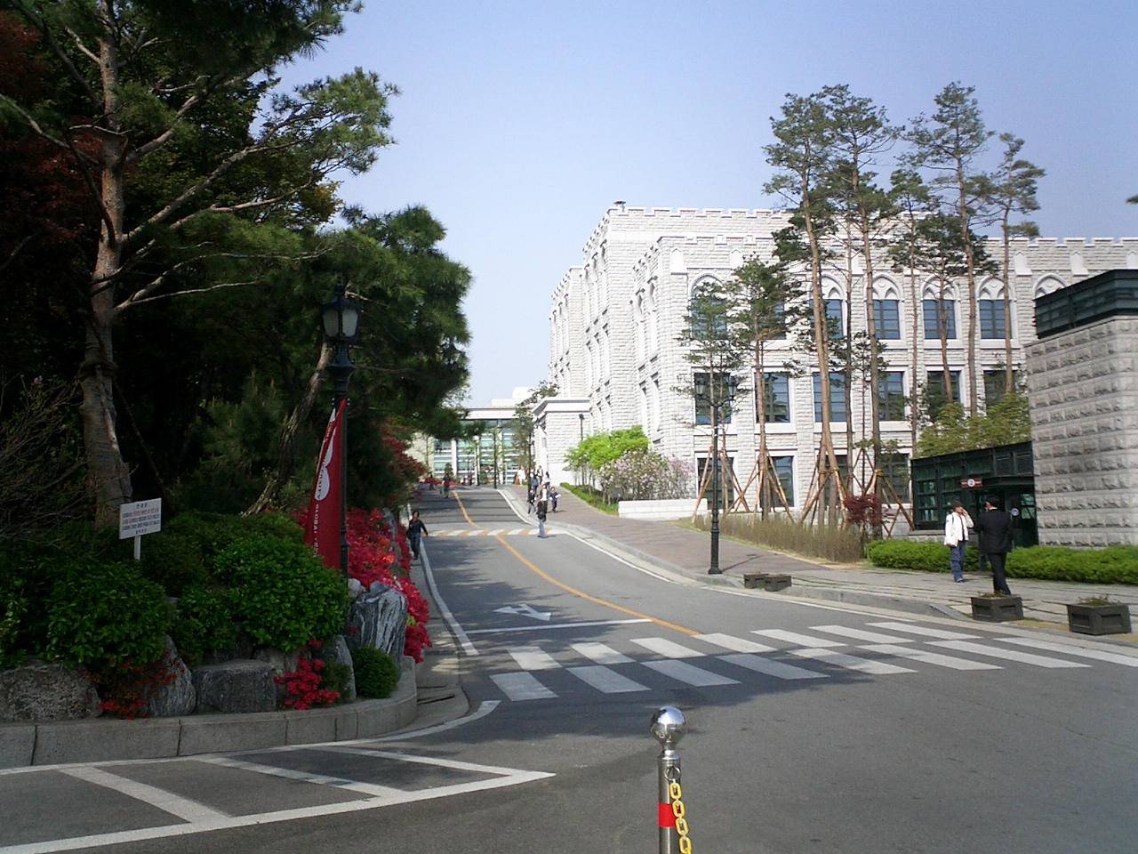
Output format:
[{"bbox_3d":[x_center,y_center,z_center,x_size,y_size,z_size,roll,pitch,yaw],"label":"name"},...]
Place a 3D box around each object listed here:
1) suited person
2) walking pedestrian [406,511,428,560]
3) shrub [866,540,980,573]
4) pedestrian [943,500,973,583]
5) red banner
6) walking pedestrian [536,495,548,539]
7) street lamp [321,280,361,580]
[{"bbox_3d":[7.484,2.091,21.400,0.580,1.730,0.420,0,-5,-14],"label":"suited person"},{"bbox_3d":[-5.014,3.552,40.000,0.620,1.670,0.420,-1,-5,-7],"label":"walking pedestrian"},{"bbox_3d":[9.390,3.413,32.000,1.000,0.670,5.200,-1,-5,-8],"label":"shrub"},{"bbox_3d":[8.058,2.372,25.200,0.520,1.700,0.420,2,-6,-41],"label":"pedestrian"},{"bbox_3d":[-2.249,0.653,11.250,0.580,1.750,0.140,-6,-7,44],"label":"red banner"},{"bbox_3d":[-1.178,3.888,52.000,0.500,1.680,0.400,2,-6,-37],"label":"walking pedestrian"},{"bbox_3d":[-2.042,0.495,11.000,0.380,3.650,0.380,-1,-5,-11],"label":"street lamp"}]

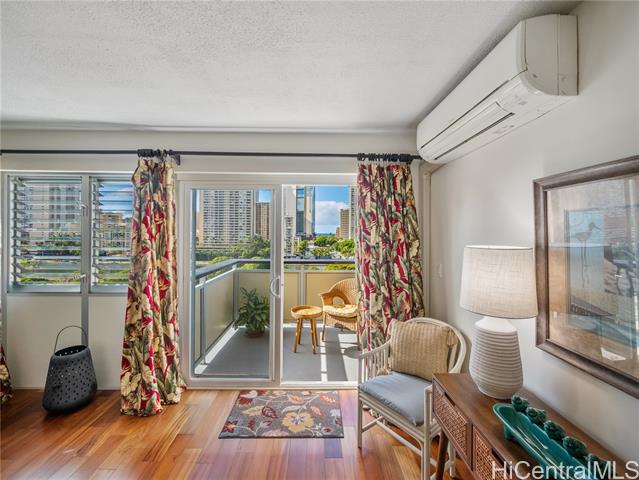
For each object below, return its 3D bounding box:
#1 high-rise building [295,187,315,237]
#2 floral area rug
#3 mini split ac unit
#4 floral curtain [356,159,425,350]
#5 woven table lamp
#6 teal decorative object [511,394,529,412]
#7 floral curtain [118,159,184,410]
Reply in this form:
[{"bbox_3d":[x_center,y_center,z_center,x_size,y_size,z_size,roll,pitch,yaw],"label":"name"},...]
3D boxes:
[{"bbox_3d":[-20.001,-35.702,348.854,26.000,90.000,24.000,0,1,-2],"label":"high-rise building"},{"bbox_3d":[-0.273,1.433,2.165,0.930,0.012,0.580,0,1,-2],"label":"floral area rug"},{"bbox_3d":[0.985,-0.813,1.673,0.255,0.338,1.100,0,1,-2],"label":"mini split ac unit"},{"bbox_3d":[0.627,0.360,2.278,0.620,2.150,0.280,0,1,-2],"label":"floral curtain"},{"bbox_3d":[0.936,0.415,1.358,0.332,0.742,0.332,0,1,-2],"label":"woven table lamp"},{"bbox_3d":[0.932,0.756,1.206,0.066,0.066,0.062,0,1,-2],"label":"teal decorative object"},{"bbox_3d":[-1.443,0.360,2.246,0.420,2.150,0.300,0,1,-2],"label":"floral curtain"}]

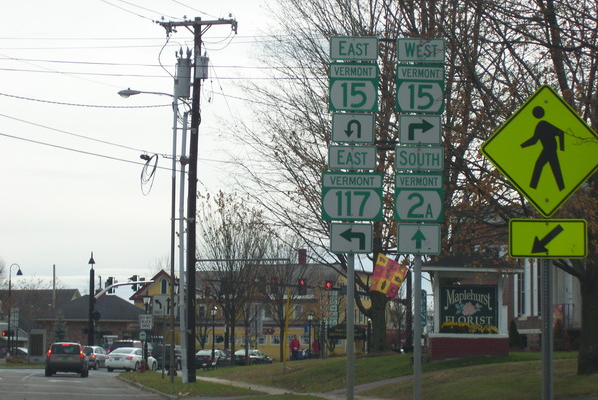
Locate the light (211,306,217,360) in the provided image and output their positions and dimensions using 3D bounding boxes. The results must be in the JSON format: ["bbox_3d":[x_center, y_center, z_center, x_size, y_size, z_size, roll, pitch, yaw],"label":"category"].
[{"bbox_3d":[-6.271,9.809,137.000,0.400,4.150,0.400,1,-5,-7],"label":"light"}]

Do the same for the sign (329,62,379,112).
[{"bbox_3d":[0.687,-1.421,23.470,0.610,0.610,0.030,1,-5,-5],"label":"sign"}]

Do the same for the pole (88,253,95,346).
[{"bbox_3d":[-13.366,7.096,120.500,0.400,7.400,0.400,2,-5,-8],"label":"pole"}]

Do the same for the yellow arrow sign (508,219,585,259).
[{"bbox_3d":[1.917,0.299,14.400,0.610,0.305,0.030,1,-5,-2],"label":"yellow arrow sign"}]

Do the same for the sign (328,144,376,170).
[{"bbox_3d":[0.675,-0.526,23.400,0.610,0.305,0.030,1,-5,-1],"label":"sign"}]

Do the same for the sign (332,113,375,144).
[{"bbox_3d":[0.694,-0.899,23.550,0.533,0.381,0.030,1,-5,-7],"label":"sign"}]

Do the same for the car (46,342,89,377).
[{"bbox_3d":[-10.460,7.230,84.600,1.860,1.570,4.700,1,-5,-5],"label":"car"}]

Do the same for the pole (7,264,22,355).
[{"bbox_3d":[-19.857,7.819,131.000,1.020,6.700,0.420,1,-5,-6],"label":"pole"}]

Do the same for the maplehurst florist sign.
[{"bbox_3d":[4.290,2.755,47.000,1.470,1.210,0.100,1,-5,-8],"label":"maplehurst florist sign"}]

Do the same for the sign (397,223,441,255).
[{"bbox_3d":[1.500,0.492,23.250,0.533,0.381,0.030,1,-5,-1],"label":"sign"}]

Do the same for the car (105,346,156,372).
[{"bbox_3d":[-10.039,9.609,112.500,1.820,1.470,4.840,0,-5,14],"label":"car"}]

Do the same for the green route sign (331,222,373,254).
[{"bbox_3d":[0.666,0.485,23.420,0.533,0.381,0.030,1,-5,-7],"label":"green route sign"}]

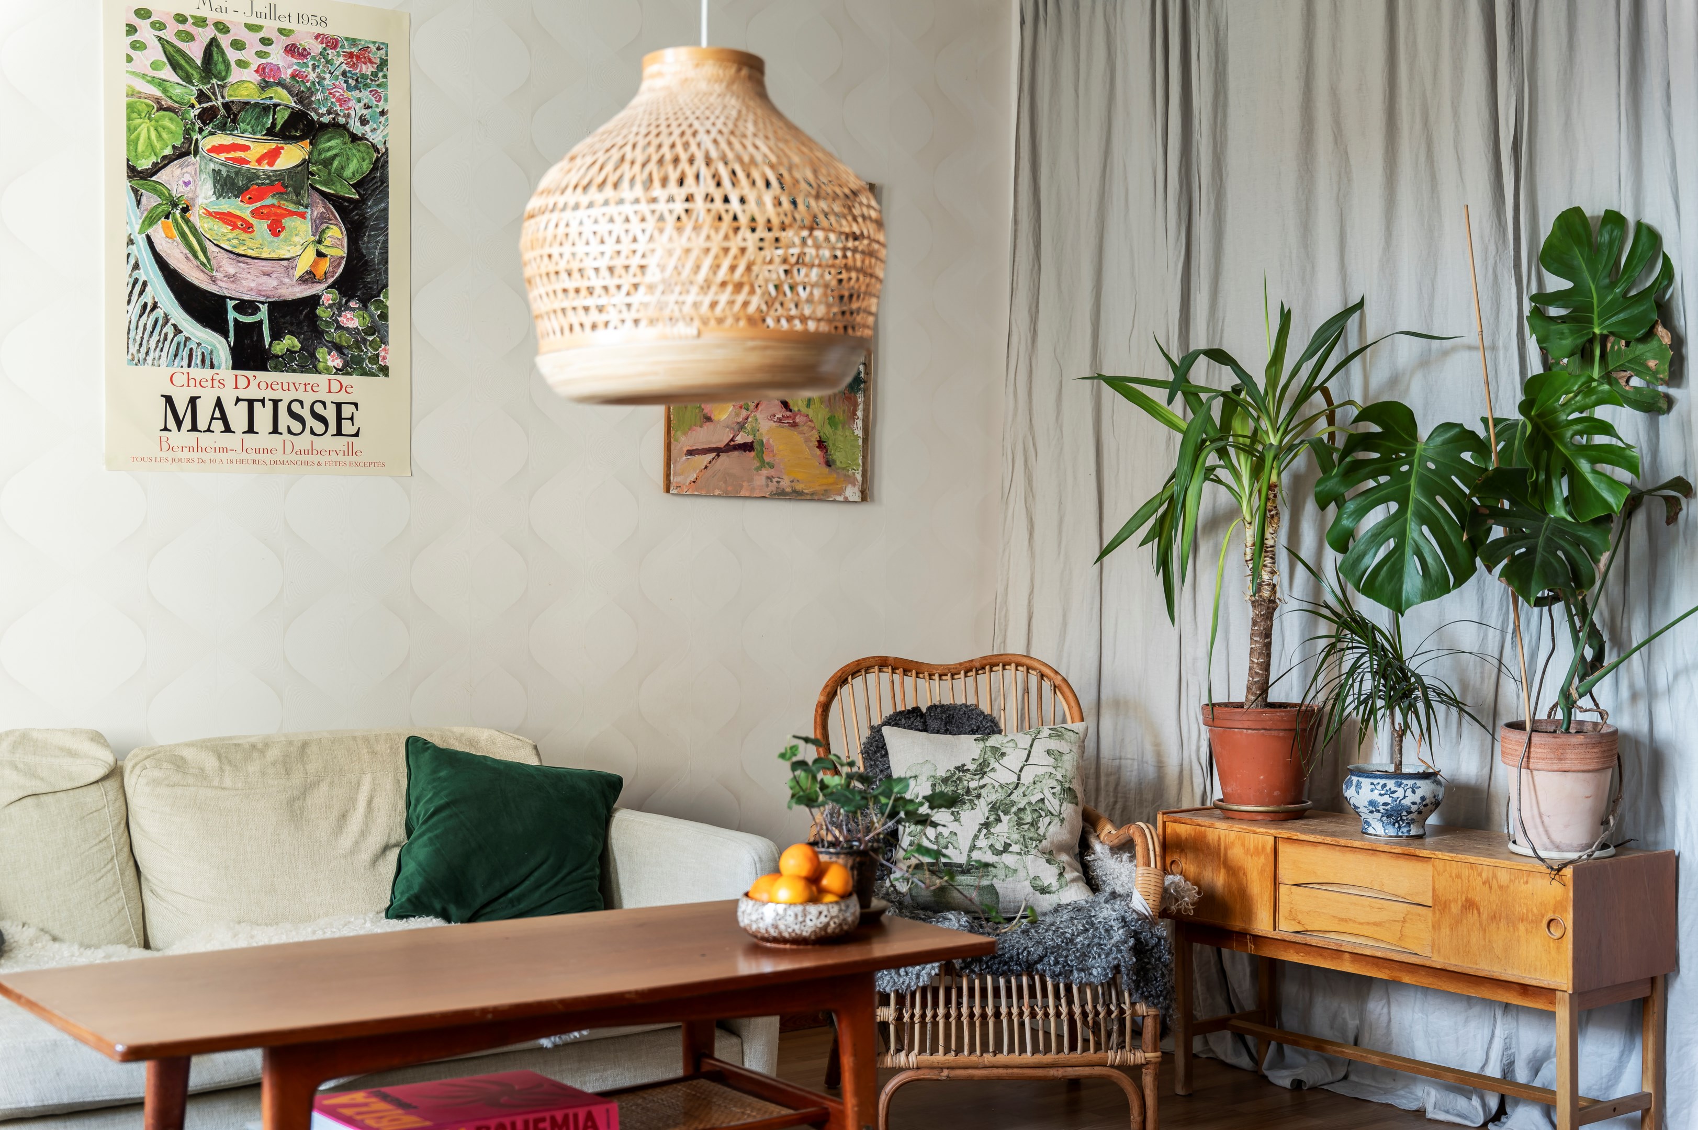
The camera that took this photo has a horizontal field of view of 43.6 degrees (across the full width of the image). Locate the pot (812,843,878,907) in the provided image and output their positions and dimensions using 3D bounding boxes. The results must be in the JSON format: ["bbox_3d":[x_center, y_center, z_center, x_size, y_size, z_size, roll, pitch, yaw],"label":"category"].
[{"bbox_3d":[-0.006,0.503,3.421,0.116,0.103,0.116,0,-1,0],"label":"pot"}]

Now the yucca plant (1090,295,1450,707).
[{"bbox_3d":[0.856,-0.134,4.339,0.600,0.847,0.710,0,-1,-35],"label":"yucca plant"}]

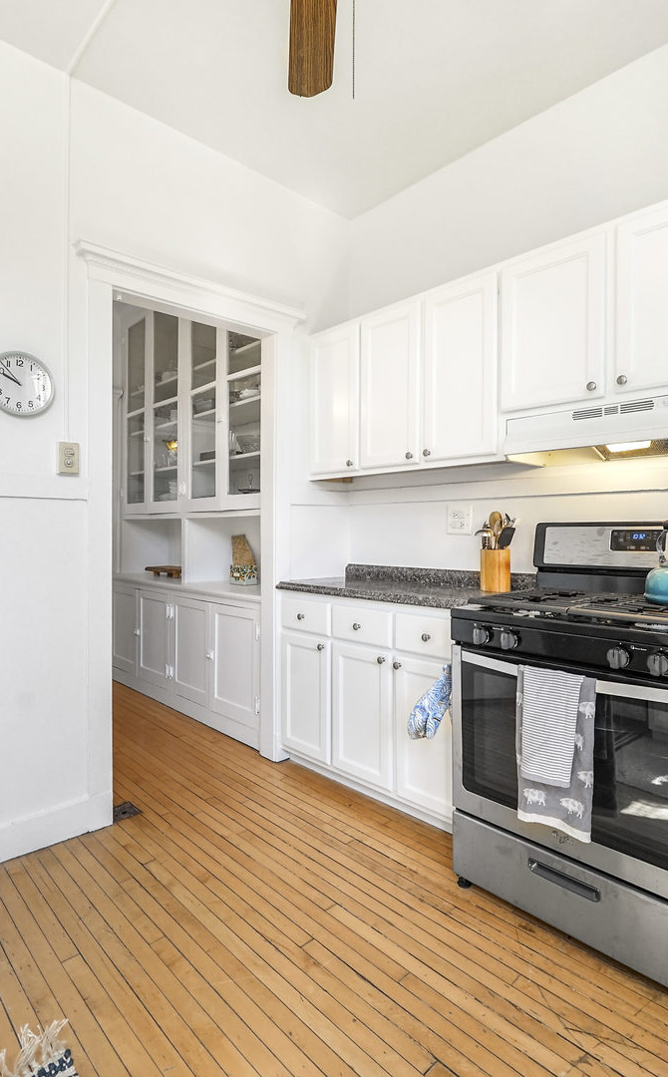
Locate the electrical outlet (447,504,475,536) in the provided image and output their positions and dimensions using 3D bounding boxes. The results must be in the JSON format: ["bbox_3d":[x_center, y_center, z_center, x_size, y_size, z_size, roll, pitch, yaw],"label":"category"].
[{"bbox_3d":[0.594,-0.088,2.552,0.010,0.134,0.130,-2,2,-45],"label":"electrical outlet"}]

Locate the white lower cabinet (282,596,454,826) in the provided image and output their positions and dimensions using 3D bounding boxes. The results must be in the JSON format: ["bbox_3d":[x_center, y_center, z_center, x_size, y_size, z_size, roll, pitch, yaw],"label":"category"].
[{"bbox_3d":[0.307,0.691,2.522,0.490,0.860,1.095,-2,2,-45],"label":"white lower cabinet"}]

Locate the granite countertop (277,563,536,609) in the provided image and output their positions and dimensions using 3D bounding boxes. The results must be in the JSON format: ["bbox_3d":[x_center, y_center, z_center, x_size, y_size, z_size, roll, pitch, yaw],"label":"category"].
[{"bbox_3d":[0.301,0.209,2.497,0.515,0.112,1.110,-2,2,-45],"label":"granite countertop"}]

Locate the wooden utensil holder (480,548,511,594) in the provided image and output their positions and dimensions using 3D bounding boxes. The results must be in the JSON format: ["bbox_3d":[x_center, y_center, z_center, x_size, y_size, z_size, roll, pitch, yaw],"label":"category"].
[{"bbox_3d":[0.683,0.137,2.264,0.120,0.178,0.120,-2,2,-45],"label":"wooden utensil holder"}]

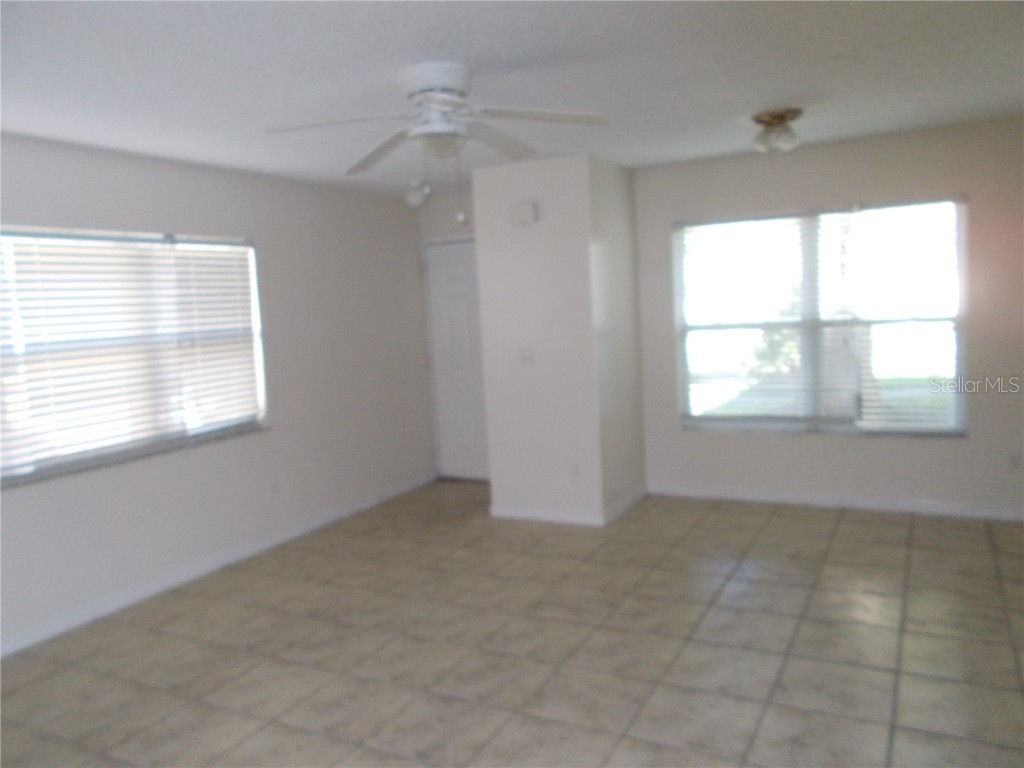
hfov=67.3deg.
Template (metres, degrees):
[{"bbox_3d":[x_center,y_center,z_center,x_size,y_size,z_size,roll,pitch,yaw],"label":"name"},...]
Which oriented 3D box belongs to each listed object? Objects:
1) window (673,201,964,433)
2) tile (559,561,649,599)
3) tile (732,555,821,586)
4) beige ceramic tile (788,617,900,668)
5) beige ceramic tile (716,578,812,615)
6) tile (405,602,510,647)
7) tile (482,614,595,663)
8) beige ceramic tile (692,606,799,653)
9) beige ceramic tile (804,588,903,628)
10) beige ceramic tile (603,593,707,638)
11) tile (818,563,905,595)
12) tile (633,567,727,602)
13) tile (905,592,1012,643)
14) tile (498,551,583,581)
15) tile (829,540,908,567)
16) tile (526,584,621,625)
[{"bbox_3d":[2.021,-0.412,5.236,1.806,1.484,0.050,0,6,28],"label":"window"},{"bbox_3d":[0.519,1.057,4.188,0.400,0.012,0.400,0,6,28],"label":"tile"},{"bbox_3d":[1.419,0.989,4.106,0.402,0.010,0.402,0,7,29],"label":"tile"},{"bbox_3d":[1.387,1.079,3.197,0.400,0.010,0.400,0,6,29],"label":"beige ceramic tile"},{"bbox_3d":[1.226,1.036,3.745,0.400,0.010,0.400,0,6,29],"label":"beige ceramic tile"},{"bbox_3d":[-0.226,1.135,3.626,0.400,0.010,0.400,0,6,29],"label":"tile"},{"bbox_3d":[0.124,1.133,3.430,0.402,0.010,0.402,0,7,29],"label":"tile"},{"bbox_3d":[1.047,1.099,3.439,0.400,0.012,0.400,0,6,28],"label":"beige ceramic tile"},{"bbox_3d":[1.602,1.052,3.603,0.400,0.012,0.400,0,6,28],"label":"beige ceramic tile"},{"bbox_3d":[0.687,1.101,3.634,0.400,0.012,0.400,0,6,28],"label":"beige ceramic tile"},{"bbox_3d":[1.774,0.989,3.902,0.400,0.010,0.400,0,6,29],"label":"tile"},{"bbox_3d":[0.880,1.055,3.993,0.400,0.012,0.400,0,6,28],"label":"tile"},{"bbox_3d":[1.935,1.031,3.354,0.400,0.010,0.400,0,6,29],"label":"tile"},{"bbox_3d":[0.153,1.038,4.335,0.402,0.010,0.402,0,7,29],"label":"tile"},{"bbox_3d":[1.969,0.941,4.267,0.402,0.010,0.402,0,7,29],"label":"tile"},{"bbox_3d":[0.326,1.102,3.829,0.400,0.012,0.400,0,6,28],"label":"tile"}]

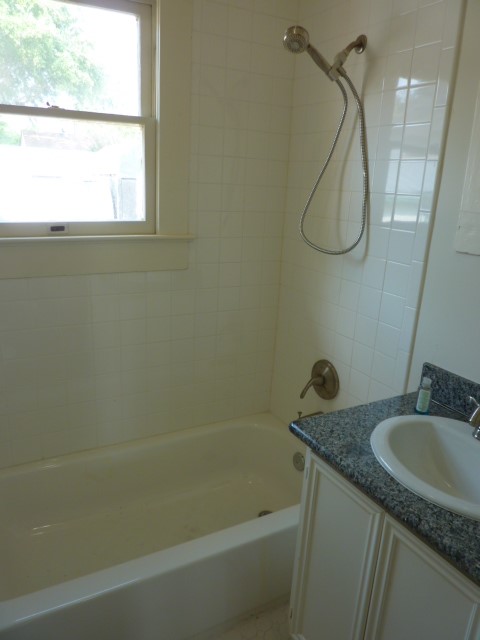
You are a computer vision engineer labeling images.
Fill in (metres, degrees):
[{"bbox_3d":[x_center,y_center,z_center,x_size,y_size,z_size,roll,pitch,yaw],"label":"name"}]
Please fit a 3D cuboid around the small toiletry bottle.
[{"bbox_3d":[0.546,0.225,1.368,0.034,0.109,0.034,11,18,26],"label":"small toiletry bottle"}]

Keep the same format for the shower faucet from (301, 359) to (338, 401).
[{"bbox_3d":[0.320,0.259,1.935,0.095,0.180,0.178,-6,18,-28],"label":"shower faucet"}]

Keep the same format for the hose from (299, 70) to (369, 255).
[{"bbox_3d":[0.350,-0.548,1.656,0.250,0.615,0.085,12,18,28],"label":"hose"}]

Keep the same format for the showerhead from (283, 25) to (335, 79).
[{"bbox_3d":[0.235,-0.867,1.523,0.223,0.068,0.085,33,-30,-25],"label":"showerhead"}]

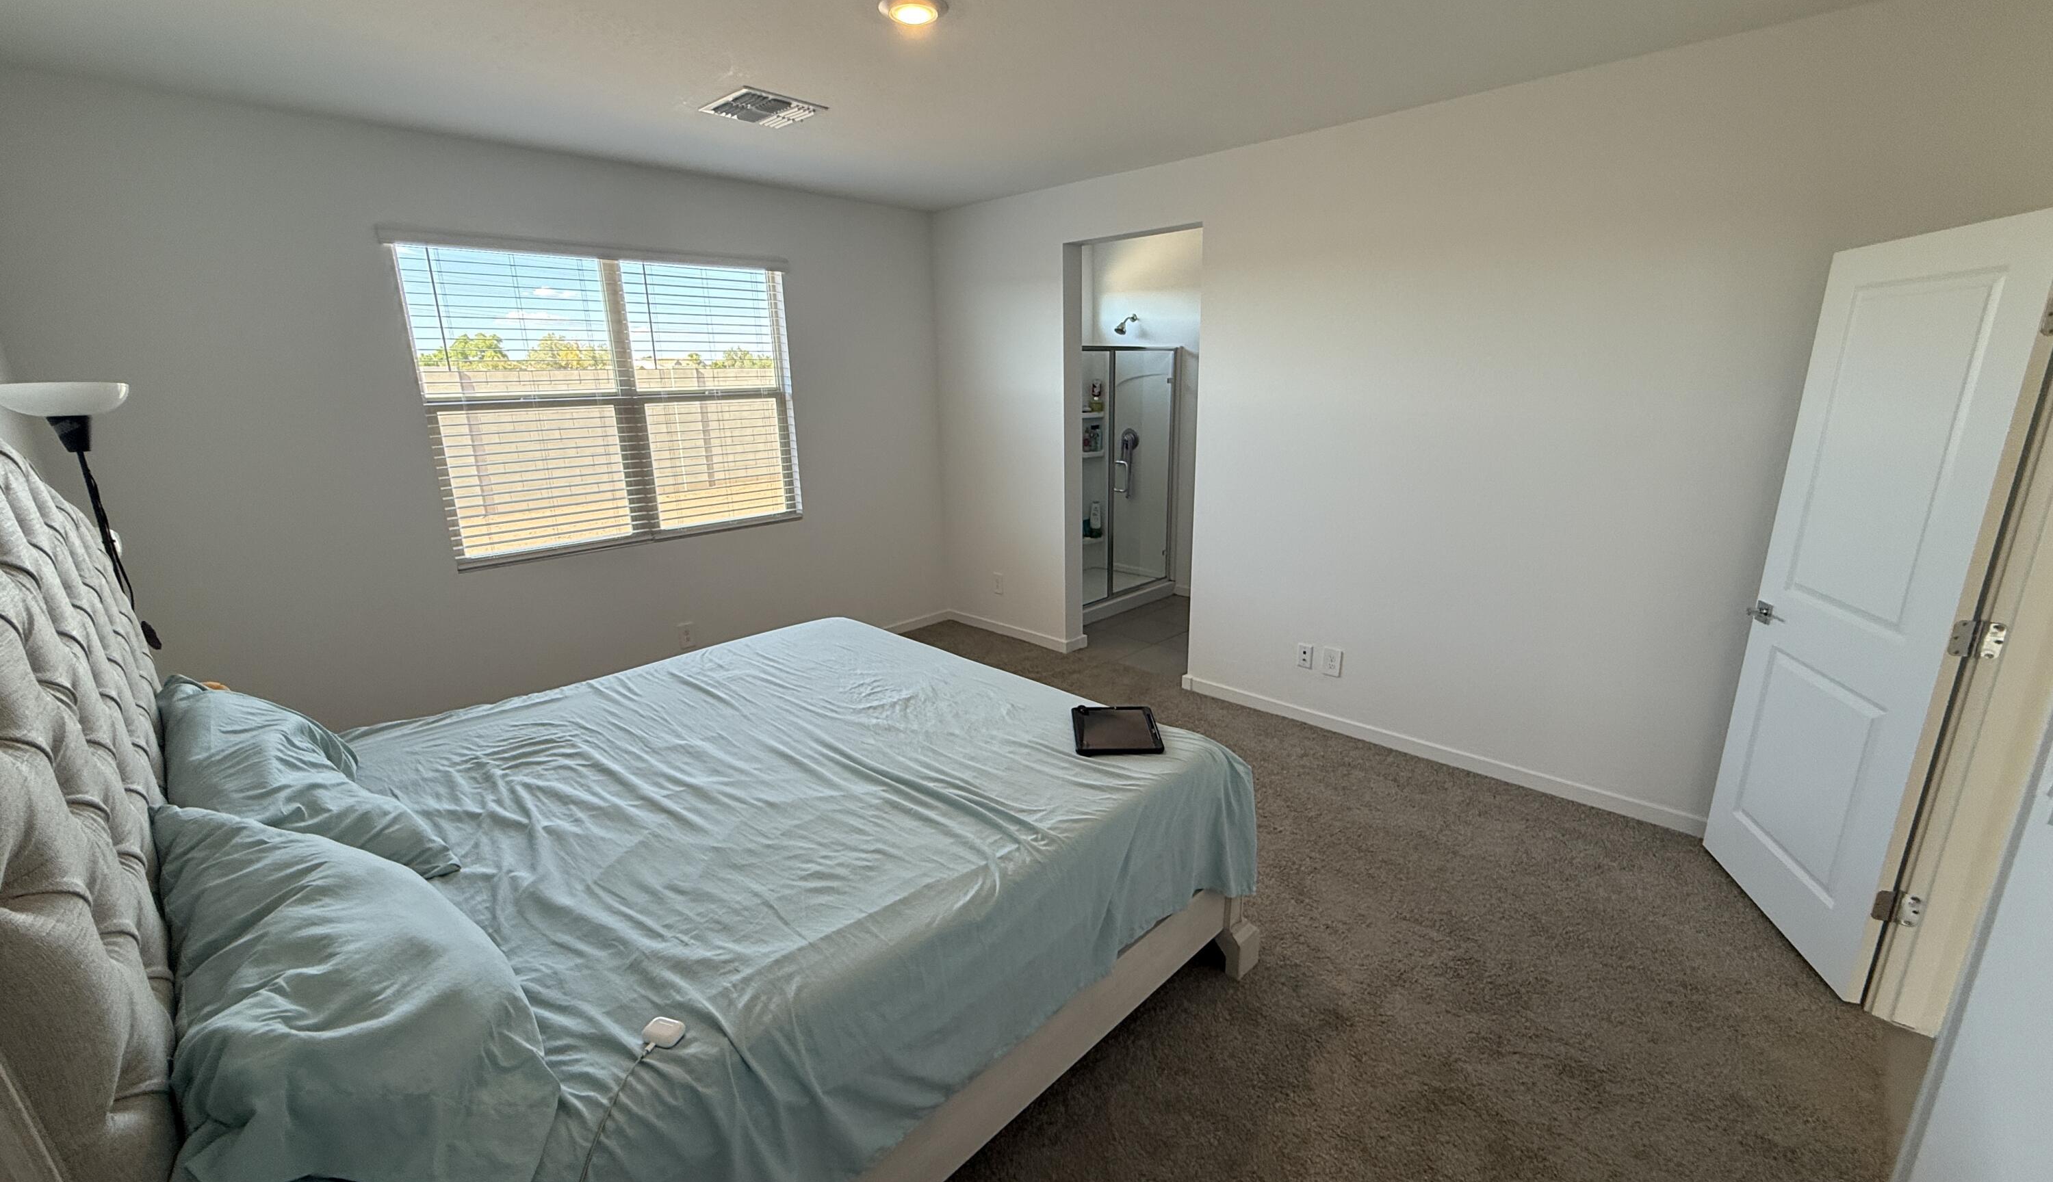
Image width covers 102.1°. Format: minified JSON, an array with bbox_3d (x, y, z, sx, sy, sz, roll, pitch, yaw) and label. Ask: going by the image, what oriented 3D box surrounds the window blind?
[{"bbox_3d":[-2.000,-0.962,4.237,0.100,1.420,1.810,13,20,42],"label":"window blind"}]

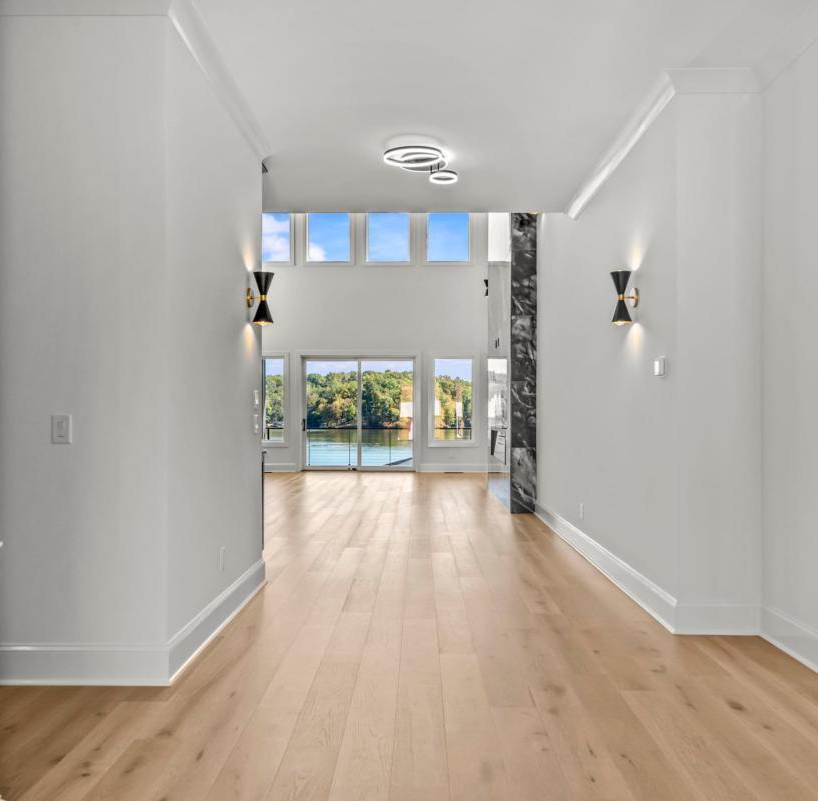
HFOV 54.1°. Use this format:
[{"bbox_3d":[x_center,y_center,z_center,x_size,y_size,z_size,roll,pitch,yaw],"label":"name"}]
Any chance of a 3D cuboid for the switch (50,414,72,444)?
[{"bbox_3d":[-1.551,0.130,3.573,0.090,0.130,0.012,0,-1,1],"label":"switch"}]

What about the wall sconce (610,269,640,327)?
[{"bbox_3d":[1.375,-0.654,5.109,0.180,0.325,0.135,0,-1,1],"label":"wall sconce"}]

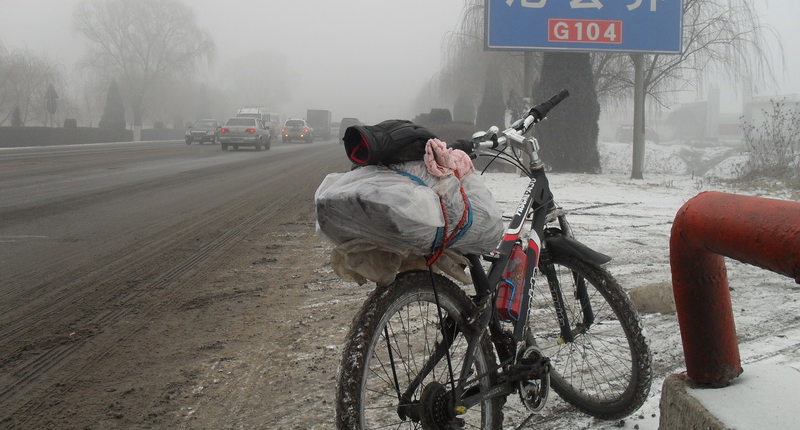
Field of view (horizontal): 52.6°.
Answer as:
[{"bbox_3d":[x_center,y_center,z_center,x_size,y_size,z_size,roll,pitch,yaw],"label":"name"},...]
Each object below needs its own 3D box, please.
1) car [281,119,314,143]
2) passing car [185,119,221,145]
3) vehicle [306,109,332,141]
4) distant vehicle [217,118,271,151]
[{"bbox_3d":[-7.068,-5.864,56.377,1.780,1.680,4.350,0,6,-1],"label":"car"},{"bbox_3d":[-11.173,-4.871,47.511,1.780,1.480,4.800,0,6,-1],"label":"passing car"},{"bbox_3d":[-7.535,-8.492,76.639,2.000,2.850,5.600,0,6,-1],"label":"vehicle"},{"bbox_3d":[-6.824,-3.706,36.838,1.730,1.460,4.650,0,6,-1],"label":"distant vehicle"}]

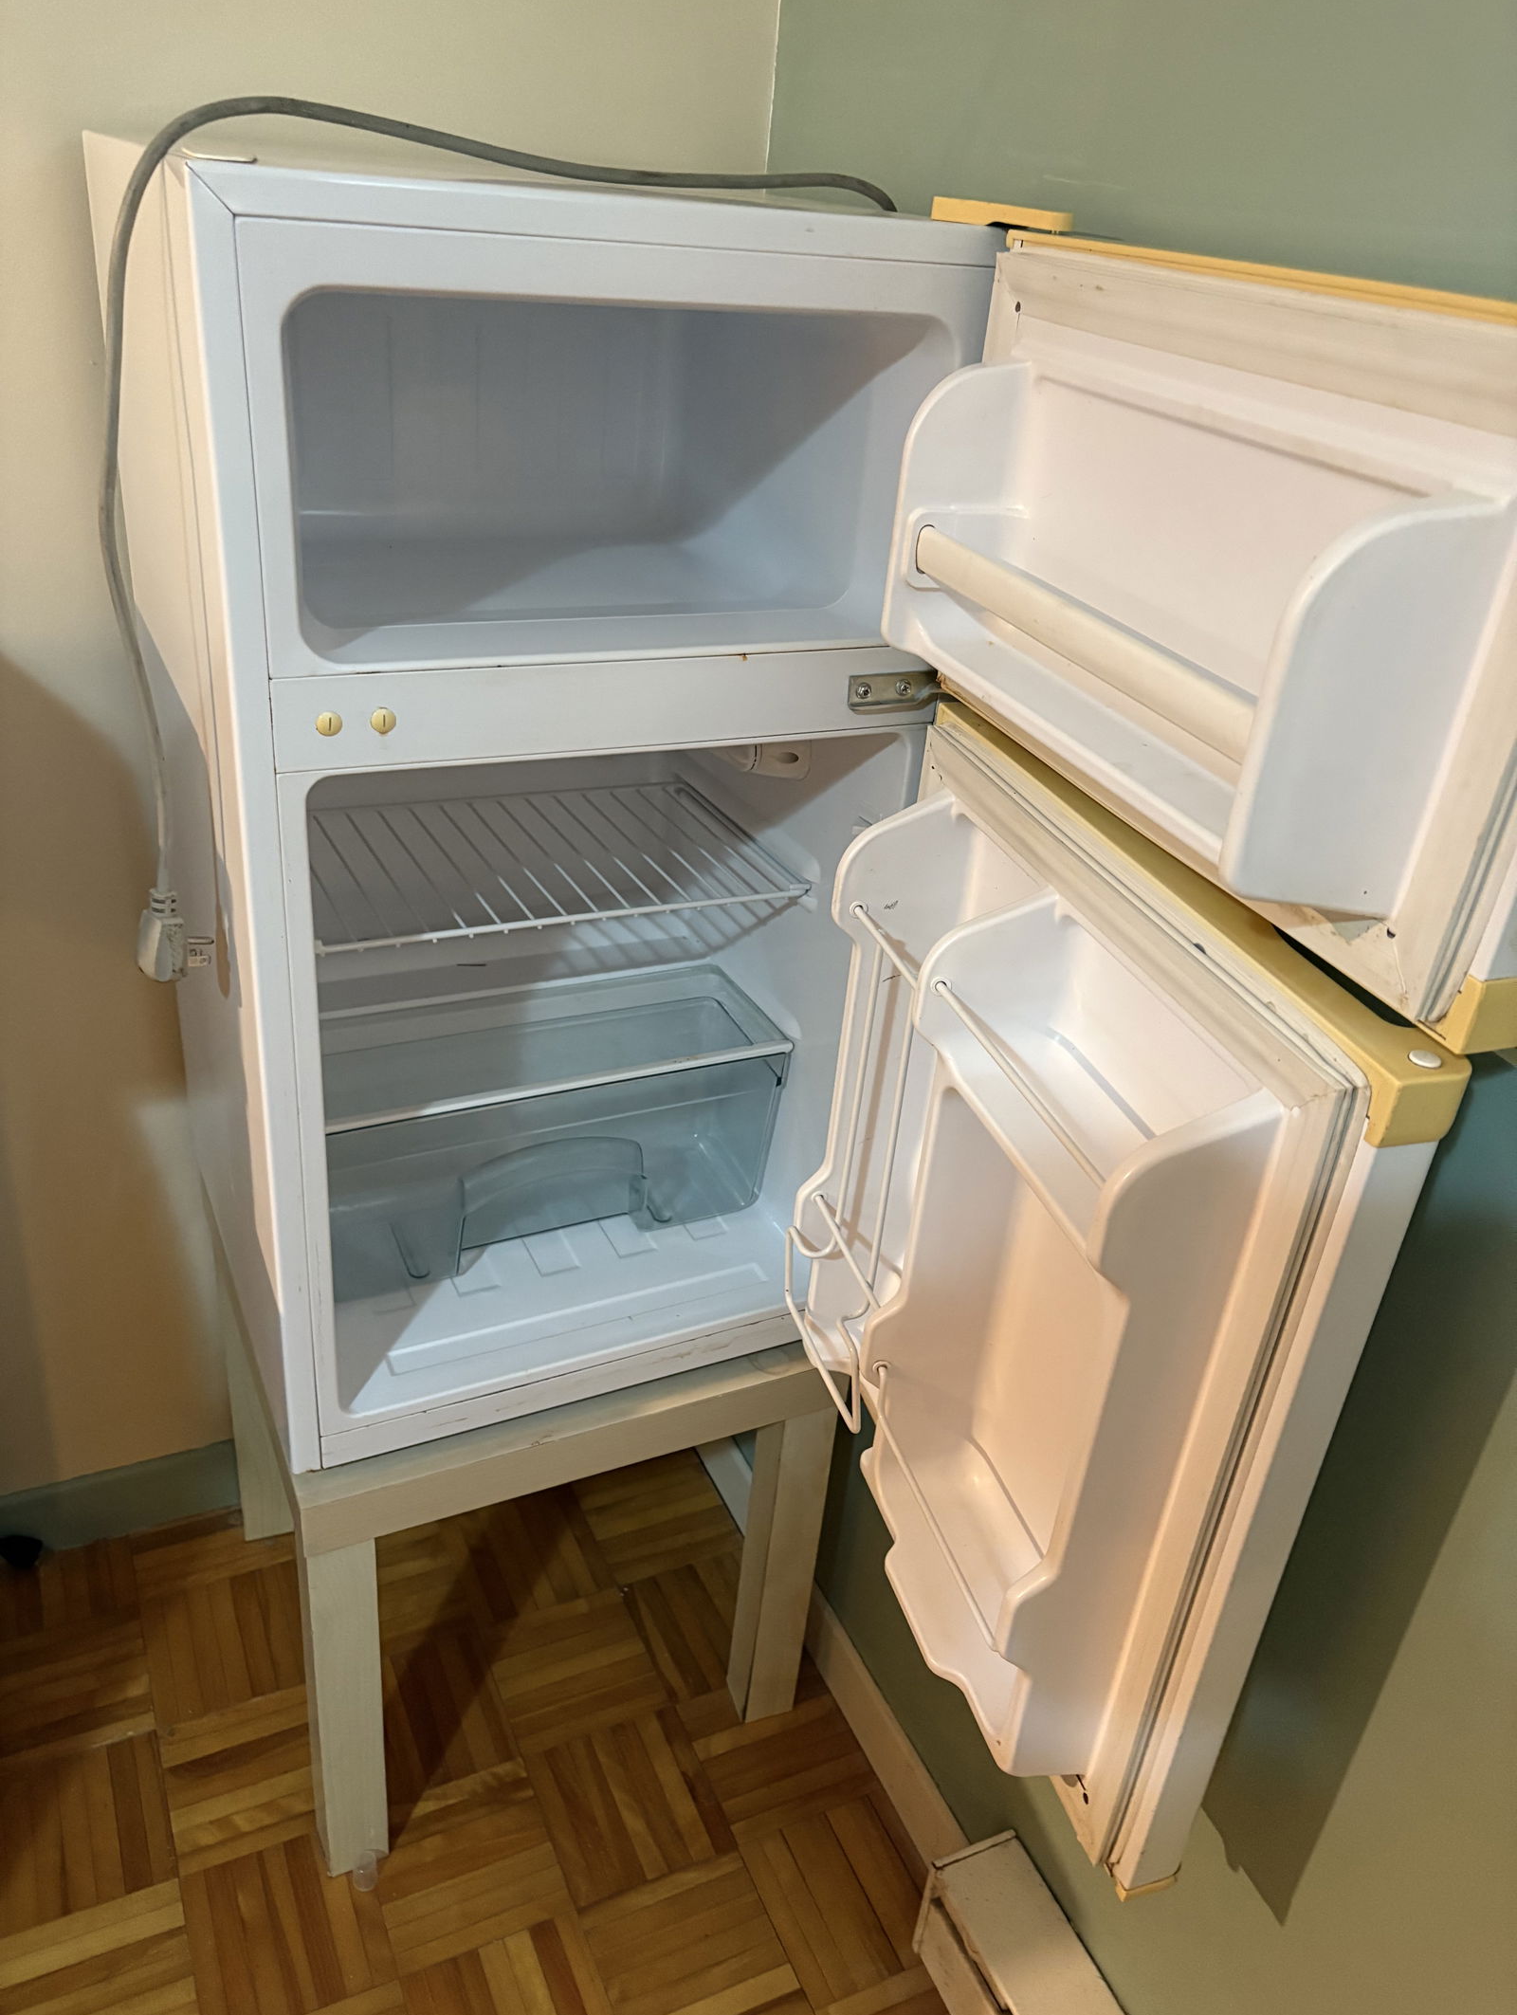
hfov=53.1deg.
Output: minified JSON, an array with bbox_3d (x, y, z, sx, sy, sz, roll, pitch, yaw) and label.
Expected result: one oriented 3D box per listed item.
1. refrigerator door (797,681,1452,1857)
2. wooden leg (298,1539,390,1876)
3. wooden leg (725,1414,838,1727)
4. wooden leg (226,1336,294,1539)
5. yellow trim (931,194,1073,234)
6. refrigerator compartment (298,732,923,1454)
[{"bbox_3d":[0.139,0.168,0.963,0.145,0.580,0.485,-4,30,-18],"label":"refrigerator door"},{"bbox_3d":[-0.337,0.560,1.238,0.051,0.390,0.051,-9,32,-25],"label":"wooden leg"},{"bbox_3d":[0.018,0.505,1.405,0.051,0.390,0.051,-9,32,-25],"label":"wooden leg"},{"bbox_3d":[-0.509,0.378,1.542,0.051,0.390,0.051,-9,32,-25],"label":"wooden leg"},{"bbox_3d":[0.141,-0.464,0.888,0.038,0.015,0.092,-9,32,-26],"label":"yellow trim"},{"bbox_3d":[-0.180,-0.019,1.222,0.430,0.520,0.350,-9,32,-26],"label":"refrigerator compartment"}]

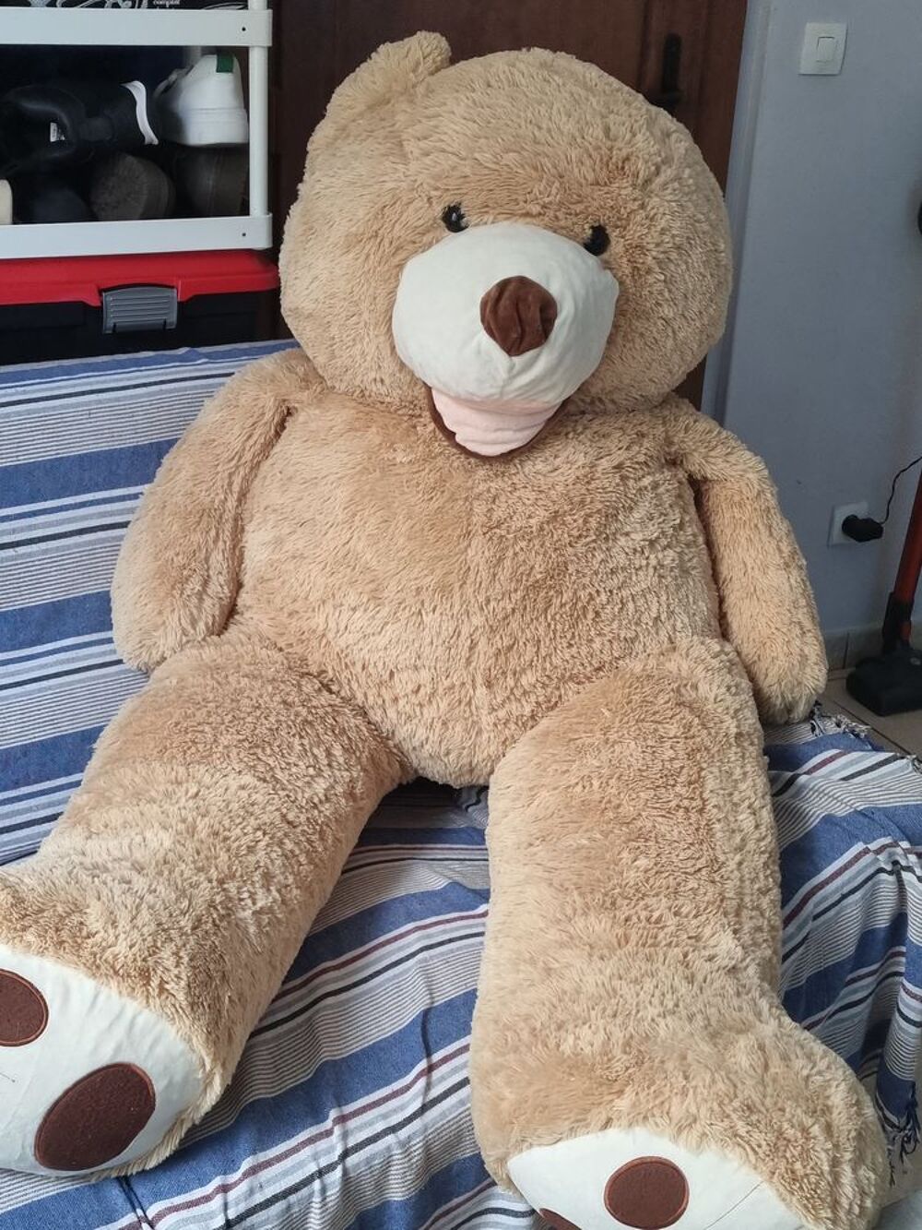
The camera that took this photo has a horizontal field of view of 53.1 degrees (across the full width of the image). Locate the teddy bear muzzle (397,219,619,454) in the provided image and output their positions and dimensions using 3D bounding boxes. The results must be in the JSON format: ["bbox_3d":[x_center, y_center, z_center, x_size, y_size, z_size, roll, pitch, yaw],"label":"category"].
[{"bbox_3d":[0.042,-0.268,0.900,0.222,0.222,0.150,6,23,-7],"label":"teddy bear muzzle"}]

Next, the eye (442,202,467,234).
[{"bbox_3d":[-0.007,-0.393,0.915,0.025,0.029,0.018,5,26,-7],"label":"eye"}]

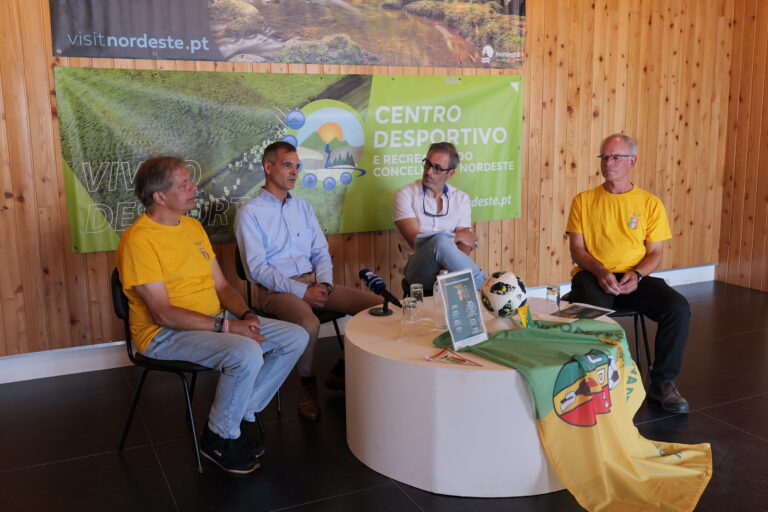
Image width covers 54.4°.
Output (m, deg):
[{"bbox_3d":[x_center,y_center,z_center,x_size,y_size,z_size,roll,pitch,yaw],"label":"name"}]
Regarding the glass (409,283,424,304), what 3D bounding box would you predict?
[{"bbox_3d":[0.162,0.191,3.670,0.067,0.090,0.067,-1,10,0],"label":"glass"}]

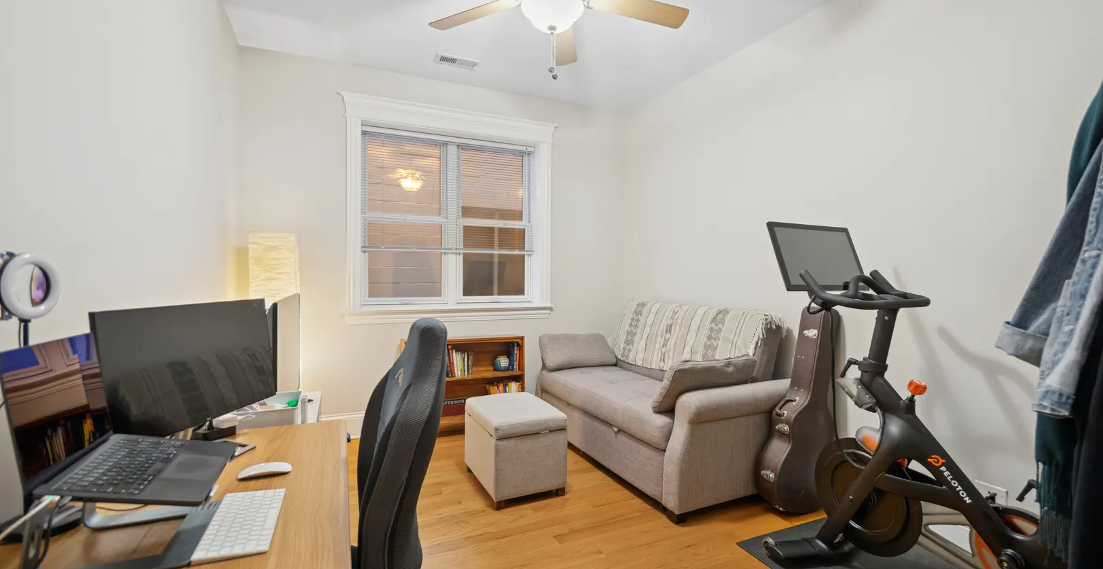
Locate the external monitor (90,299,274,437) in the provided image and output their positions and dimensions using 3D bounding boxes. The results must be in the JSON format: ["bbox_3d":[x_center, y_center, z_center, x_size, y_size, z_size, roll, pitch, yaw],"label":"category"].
[{"bbox_3d":[-1.090,0.245,1.407,0.060,0.364,0.592,-7,1,4],"label":"external monitor"}]

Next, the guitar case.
[{"bbox_3d":[1.367,0.663,2.474,0.421,1.075,0.136,13,-3,-22],"label":"guitar case"}]

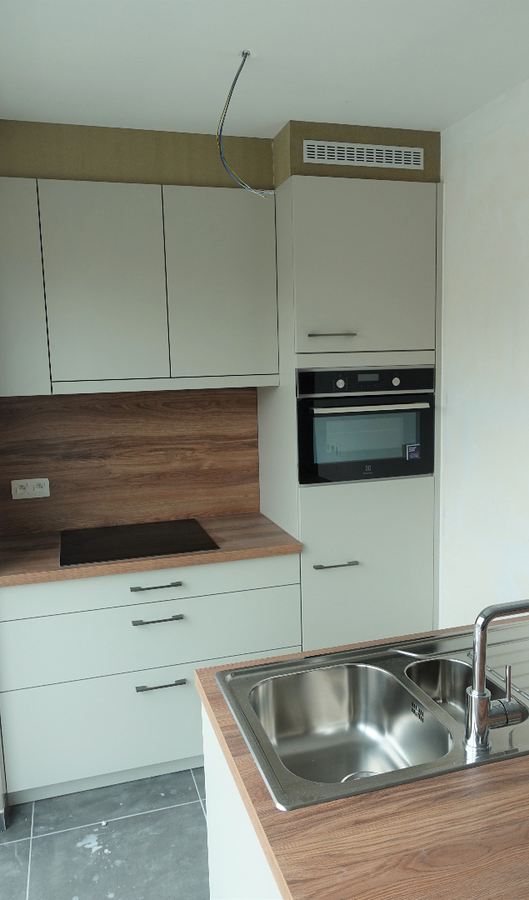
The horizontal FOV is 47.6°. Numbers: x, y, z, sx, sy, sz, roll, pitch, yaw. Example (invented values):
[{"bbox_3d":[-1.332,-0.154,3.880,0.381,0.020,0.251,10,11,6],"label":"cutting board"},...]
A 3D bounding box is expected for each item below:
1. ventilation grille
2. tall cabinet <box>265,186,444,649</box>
[{"bbox_3d":[0.383,-1.119,2.284,0.495,0.079,0.016,-4,8,-15],"label":"ventilation grille"},{"bbox_3d":[0.352,0.062,2.718,0.620,2.283,0.587,-4,8,-15],"label":"tall cabinet"}]

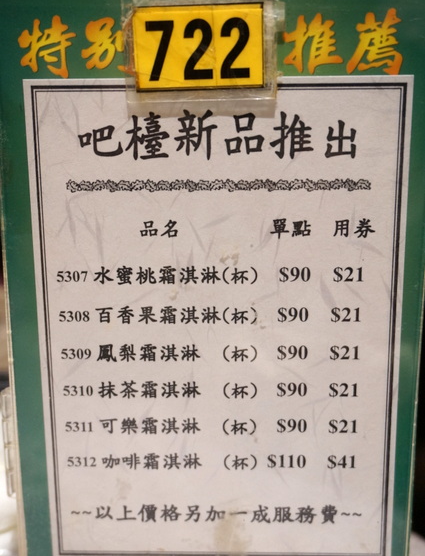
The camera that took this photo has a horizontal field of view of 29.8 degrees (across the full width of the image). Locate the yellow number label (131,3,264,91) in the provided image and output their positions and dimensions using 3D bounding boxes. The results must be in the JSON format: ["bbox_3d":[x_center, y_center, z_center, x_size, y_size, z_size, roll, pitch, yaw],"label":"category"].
[{"bbox_3d":[-0.004,-0.077,0.268,0.043,0.027,0.002,-1,14,2],"label":"yellow number label"}]

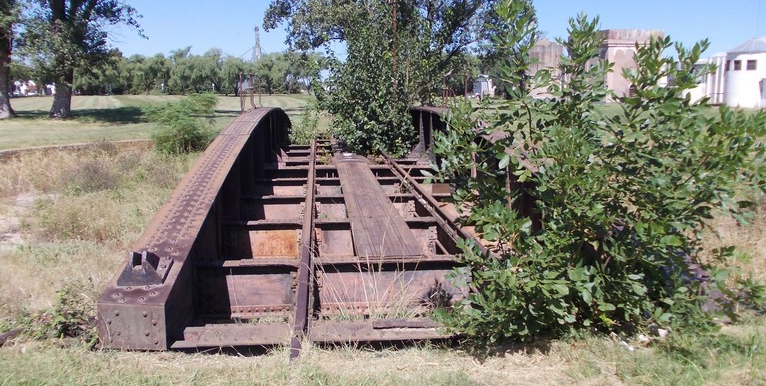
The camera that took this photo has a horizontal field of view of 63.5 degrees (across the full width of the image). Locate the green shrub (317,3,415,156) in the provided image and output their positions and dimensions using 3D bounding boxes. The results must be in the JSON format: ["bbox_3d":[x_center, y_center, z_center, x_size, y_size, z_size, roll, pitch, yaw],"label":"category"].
[{"bbox_3d":[-0.434,-2.775,15.353,2.250,3.755,2.150,0,9,0],"label":"green shrub"}]

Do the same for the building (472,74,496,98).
[{"bbox_3d":[15.345,-16.019,93.640,3.100,3.725,3.100,5,11,29],"label":"building"}]

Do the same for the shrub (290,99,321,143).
[{"bbox_3d":[-2.269,-2.048,17.907,0.950,1.352,0.900,0,9,0],"label":"shrub"}]

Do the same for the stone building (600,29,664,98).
[{"bbox_3d":[29.566,-15.665,76.464,7.600,8.894,8.000,-2,10,-11],"label":"stone building"}]

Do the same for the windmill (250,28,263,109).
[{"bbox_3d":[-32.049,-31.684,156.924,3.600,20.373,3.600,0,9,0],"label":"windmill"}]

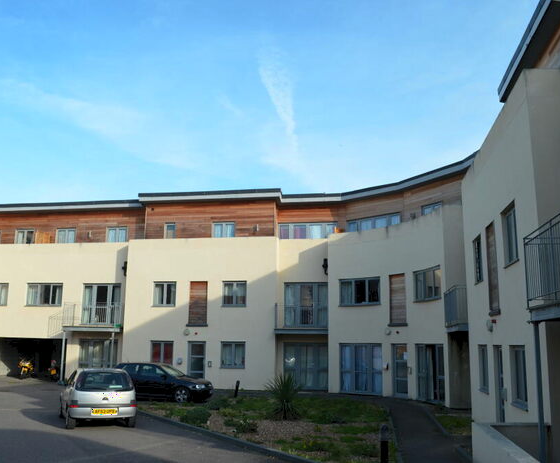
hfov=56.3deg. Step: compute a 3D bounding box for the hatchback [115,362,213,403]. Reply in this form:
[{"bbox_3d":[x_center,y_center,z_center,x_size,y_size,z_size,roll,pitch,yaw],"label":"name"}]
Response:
[{"bbox_3d":[-4.432,5.366,18.851,4.150,1.410,1.740,-1,-12,9],"label":"hatchback"}]

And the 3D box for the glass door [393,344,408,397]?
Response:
[{"bbox_3d":[4.762,5.447,20.528,0.800,2.030,0.120,-10,-16,43],"label":"glass door"}]

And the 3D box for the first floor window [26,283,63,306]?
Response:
[{"bbox_3d":[-12.008,3.228,26.803,1.950,1.180,0.150,-2,-12,13],"label":"first floor window"}]

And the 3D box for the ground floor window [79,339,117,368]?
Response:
[{"bbox_3d":[-8.816,6.324,25.389,2.000,2.030,0.150,-2,-12,13],"label":"ground floor window"}]

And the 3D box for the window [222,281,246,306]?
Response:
[{"bbox_3d":[-2.085,2.864,24.000,1.162,1.238,0.150,-1,-12,8],"label":"window"}]

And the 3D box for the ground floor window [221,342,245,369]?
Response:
[{"bbox_3d":[-2.102,5.534,23.451,1.163,1.237,0.150,-1,-12,8],"label":"ground floor window"}]

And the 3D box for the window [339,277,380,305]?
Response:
[{"bbox_3d":[3.430,2.580,22.296,1.850,1.180,0.150,-7,-14,32],"label":"window"}]

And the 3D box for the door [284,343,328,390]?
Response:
[{"bbox_3d":[1.194,5.997,23.404,2.090,2.117,0.150,-1,-12,9],"label":"door"}]

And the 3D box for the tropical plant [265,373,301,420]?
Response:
[{"bbox_3d":[0.126,4.381,13.946,1.050,1.240,1.050,1,-12,0],"label":"tropical plant"}]

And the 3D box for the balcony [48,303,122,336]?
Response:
[{"bbox_3d":[-8.687,4.134,25.086,3.121,1.320,1.250,-1,-12,10],"label":"balcony"}]

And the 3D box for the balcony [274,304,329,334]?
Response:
[{"bbox_3d":[1.050,3.909,23.440,2.500,1.330,0.750,-1,-12,9],"label":"balcony"}]

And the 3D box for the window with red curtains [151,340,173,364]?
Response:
[{"bbox_3d":[-5.389,5.621,23.944,1.110,1.271,0.150,-1,-12,8],"label":"window with red curtains"}]

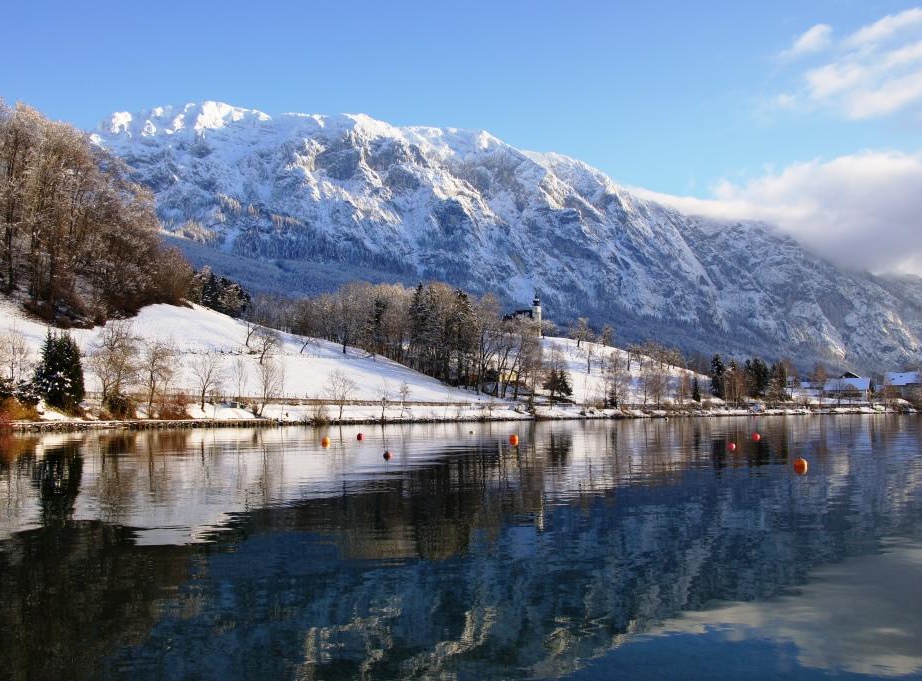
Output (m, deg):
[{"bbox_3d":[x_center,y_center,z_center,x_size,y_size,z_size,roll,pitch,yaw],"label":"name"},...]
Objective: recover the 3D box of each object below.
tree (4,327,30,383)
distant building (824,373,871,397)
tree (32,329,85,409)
[{"bbox_3d":[-71.784,2.428,138.000,4.530,9.390,4.530,2,-5,-27],"label":"tree"},{"bbox_3d":[156.400,18.010,345.000,17.300,10.120,11.500,-4,-6,36],"label":"distant building"},{"bbox_3d":[-59.950,4.470,127.000,7.450,11.920,7.450,2,-5,-25],"label":"tree"}]

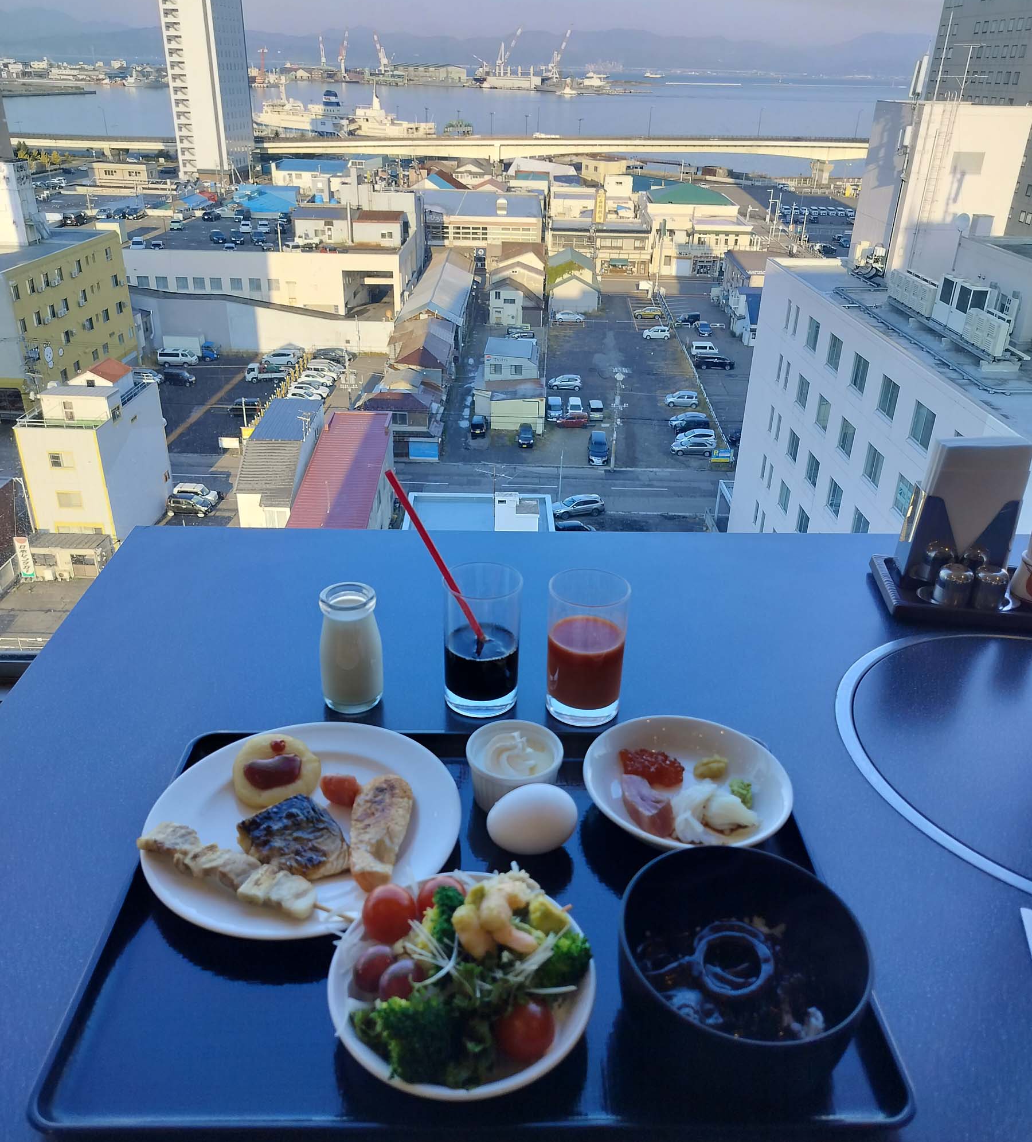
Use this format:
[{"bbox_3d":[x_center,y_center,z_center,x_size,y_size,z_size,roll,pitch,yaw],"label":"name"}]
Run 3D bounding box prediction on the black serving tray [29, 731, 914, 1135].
[{"bbox_3d":[-0.022,0.197,0.577,0.419,0.020,0.294,1,28,-2],"label":"black serving tray"}]

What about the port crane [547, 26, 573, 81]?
[{"bbox_3d":[71.049,-829.789,1539.894,43.501,86.630,15.000,2,28,0],"label":"port crane"}]

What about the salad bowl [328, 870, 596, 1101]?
[{"bbox_3d":[-0.027,0.222,0.483,0.131,0.055,0.131,1,28,-1],"label":"salad bowl"}]

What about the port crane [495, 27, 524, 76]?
[{"bbox_3d":[-15.842,-954.482,1757.474,54.000,84.000,20.000,2,28,0],"label":"port crane"}]

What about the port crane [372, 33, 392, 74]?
[{"bbox_3d":[-231.230,-889.182,1648.741,33.468,74.071,15.000,2,28,0],"label":"port crane"}]

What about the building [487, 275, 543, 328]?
[{"bbox_3d":[0.089,-39.997,141.021,8.016,6.190,5.885,2,28,0],"label":"building"}]

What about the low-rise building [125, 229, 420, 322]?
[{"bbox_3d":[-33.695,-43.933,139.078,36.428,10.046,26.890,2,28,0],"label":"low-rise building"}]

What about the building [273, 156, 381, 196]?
[{"bbox_3d":[-53.649,-111.602,270.384,27.397,7.103,17.250,6,28,7],"label":"building"}]

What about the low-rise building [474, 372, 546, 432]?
[{"bbox_3d":[-0.705,-17.956,102.359,7.407,3.856,6.190,2,28,0],"label":"low-rise building"}]

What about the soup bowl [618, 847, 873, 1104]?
[{"bbox_3d":[0.111,0.207,0.484,0.119,0.065,0.119,1,28,-1],"label":"soup bowl"}]

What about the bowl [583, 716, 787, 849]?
[{"bbox_3d":[0.112,0.148,0.630,0.133,0.031,0.133,1,28,-1],"label":"bowl"}]

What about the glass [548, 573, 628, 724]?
[{"bbox_3d":[0.054,0.059,0.729,0.060,0.103,0.060,2,28,0],"label":"glass"}]

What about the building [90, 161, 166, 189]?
[{"bbox_3d":[-110.753,-113.250,271.614,16.032,5.682,9.132,2,28,1],"label":"building"}]

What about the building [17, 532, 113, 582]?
[{"bbox_3d":[-32.555,-1.068,69.979,5.682,2.943,2.435,2,28,0],"label":"building"}]

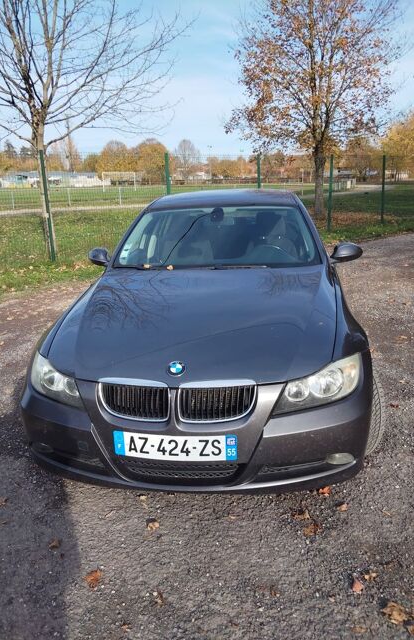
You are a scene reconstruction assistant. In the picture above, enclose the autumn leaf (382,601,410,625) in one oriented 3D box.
[{"bbox_3d":[0.666,1.034,1.633,0.100,0.030,0.088,3,18,19],"label":"autumn leaf"}]

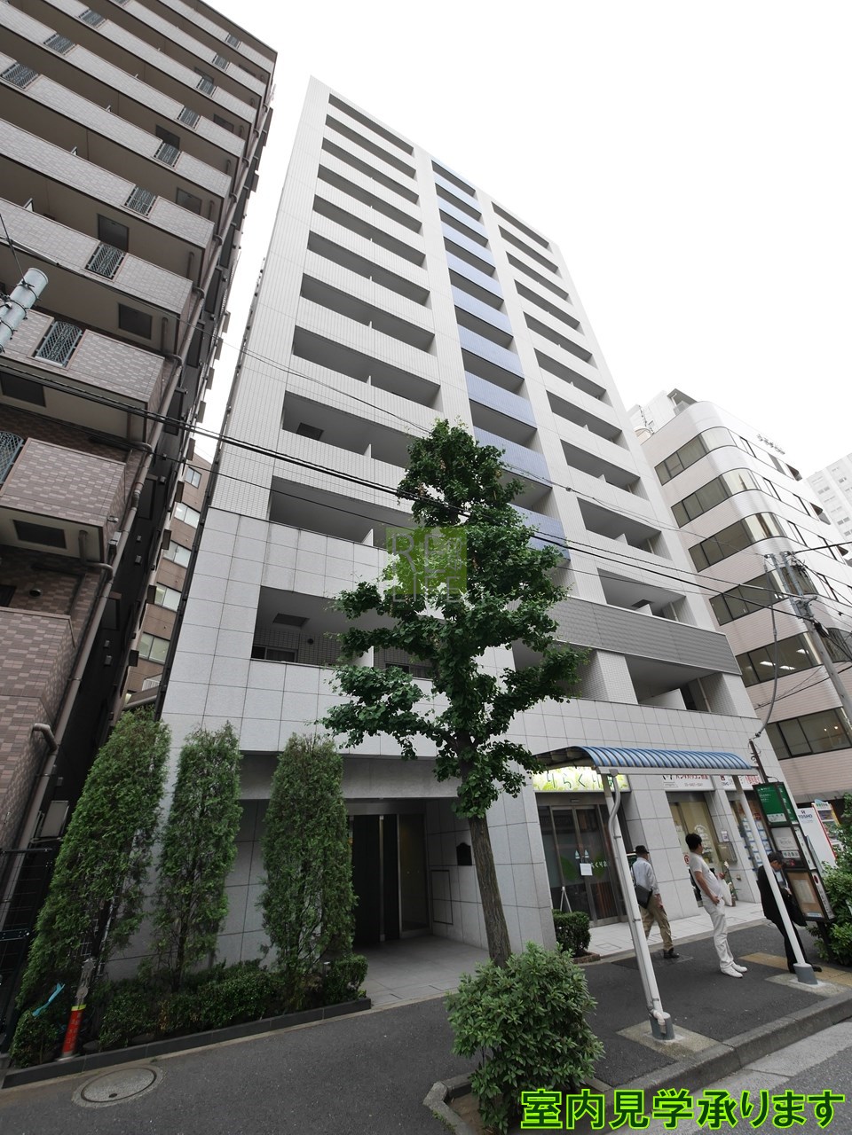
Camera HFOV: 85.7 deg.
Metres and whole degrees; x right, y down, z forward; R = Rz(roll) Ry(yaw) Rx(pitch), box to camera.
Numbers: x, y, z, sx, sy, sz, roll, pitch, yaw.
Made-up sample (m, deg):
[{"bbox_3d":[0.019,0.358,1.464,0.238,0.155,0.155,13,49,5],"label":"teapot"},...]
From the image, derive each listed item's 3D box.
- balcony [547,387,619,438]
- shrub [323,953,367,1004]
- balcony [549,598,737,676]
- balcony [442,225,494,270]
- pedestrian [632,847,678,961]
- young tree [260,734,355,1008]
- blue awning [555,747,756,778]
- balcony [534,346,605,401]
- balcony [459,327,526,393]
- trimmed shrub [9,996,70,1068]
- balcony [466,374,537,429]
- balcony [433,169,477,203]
[{"bbox_3d":[6.746,-6.113,20.164,4.500,1.500,1.150,13,-35,-26],"label":"balcony"},{"bbox_3d":[-1.099,5.549,6.225,0.570,0.430,0.460,13,-35,-26],"label":"shrub"},{"bbox_3d":[6.172,2.276,14.368,10.100,1.500,1.150,13,-35,-26],"label":"balcony"},{"bbox_3d":[1.874,-15.740,23.174,3.050,1.580,1.150,13,-35,-26],"label":"balcony"},{"bbox_3d":[3.828,5.636,7.817,0.600,1.560,0.520,13,-35,-26],"label":"pedestrian"},{"bbox_3d":[-1.794,4.333,6.973,1.280,3.300,1.100,13,-35,-26],"label":"young tree"},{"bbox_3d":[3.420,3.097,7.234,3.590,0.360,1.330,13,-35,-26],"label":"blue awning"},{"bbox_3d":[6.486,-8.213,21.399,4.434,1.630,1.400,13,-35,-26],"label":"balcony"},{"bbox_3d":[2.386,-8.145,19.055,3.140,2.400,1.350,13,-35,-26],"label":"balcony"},{"bbox_3d":[-4.038,4.890,4.826,0.430,0.450,0.430,13,-35,-26],"label":"trimmed shrub"},{"bbox_3d":[2.520,-5.880,17.256,3.050,1.550,1.150,13,-35,-26],"label":"balcony"},{"bbox_3d":[1.466,-20.614,26.079,2.991,1.671,1.400,13,-35,-26],"label":"balcony"}]

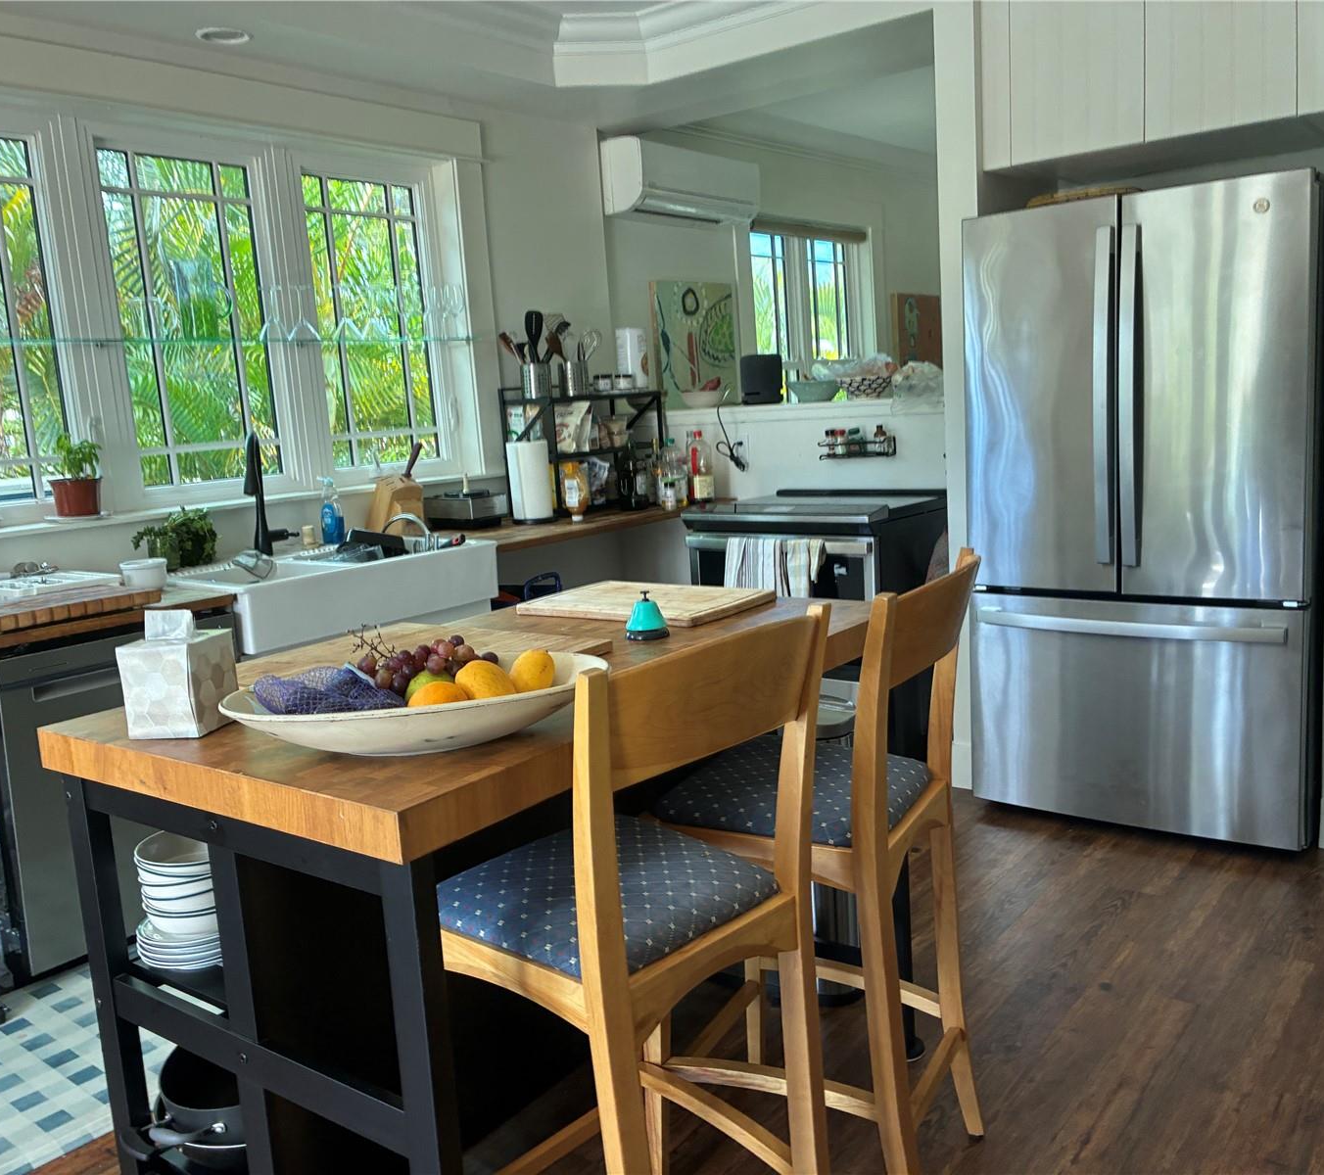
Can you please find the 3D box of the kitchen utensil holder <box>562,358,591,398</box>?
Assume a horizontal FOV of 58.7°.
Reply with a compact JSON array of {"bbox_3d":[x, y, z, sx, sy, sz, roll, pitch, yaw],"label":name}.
[{"bbox_3d":[-0.350,-0.852,4.805,0.118,0.134,0.118,-4,9,1],"label":"kitchen utensil holder"}]

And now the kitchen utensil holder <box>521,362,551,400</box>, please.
[{"bbox_3d":[-0.494,-0.811,4.612,0.118,0.134,0.118,-4,9,1],"label":"kitchen utensil holder"}]

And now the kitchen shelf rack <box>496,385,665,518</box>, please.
[{"bbox_3d":[-0.311,-0.590,4.899,0.270,0.495,0.706,3,11,36],"label":"kitchen shelf rack"}]

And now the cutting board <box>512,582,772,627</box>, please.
[{"bbox_3d":[-0.032,0.034,2.440,0.443,0.015,0.307,3,11,36],"label":"cutting board"}]

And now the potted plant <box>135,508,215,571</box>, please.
[{"bbox_3d":[-1.419,-0.143,3.482,0.180,0.195,0.230,3,11,36],"label":"potted plant"}]

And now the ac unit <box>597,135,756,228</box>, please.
[{"bbox_3d":[0.113,-1.847,5.444,0.205,0.300,0.960,3,11,36],"label":"ac unit"}]

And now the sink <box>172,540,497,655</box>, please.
[{"bbox_3d":[-1.031,0.006,3.533,0.635,0.183,0.900,3,11,36],"label":"sink"}]

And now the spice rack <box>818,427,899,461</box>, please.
[{"bbox_3d":[0.752,-0.551,4.546,0.302,0.115,0.075,3,11,36],"label":"spice rack"}]

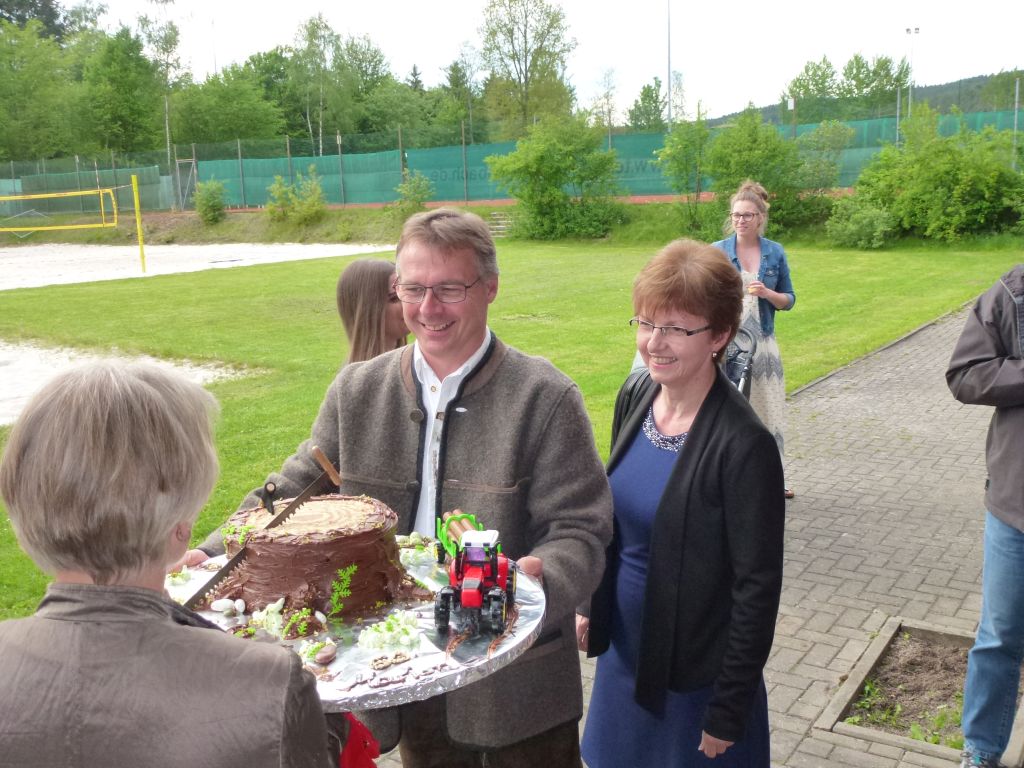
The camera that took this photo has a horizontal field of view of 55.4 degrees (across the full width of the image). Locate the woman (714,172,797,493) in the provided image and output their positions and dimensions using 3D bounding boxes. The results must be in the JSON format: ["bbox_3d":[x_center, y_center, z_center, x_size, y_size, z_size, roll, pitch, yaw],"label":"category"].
[{"bbox_3d":[1.349,-0.233,5.494,0.520,1.788,0.340,0,10,15],"label":"woman"}]

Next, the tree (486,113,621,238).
[{"bbox_3d":[1.291,-6.462,30.353,4.255,3.831,3.969,-3,10,0],"label":"tree"}]

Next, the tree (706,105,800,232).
[{"bbox_3d":[6.910,-6.059,27.931,2.803,3.641,2.628,-3,10,0],"label":"tree"}]

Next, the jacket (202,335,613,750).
[{"bbox_3d":[-0.120,0.260,1.599,0.580,0.690,0.430,2,11,25],"label":"jacket"}]

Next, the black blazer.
[{"bbox_3d":[0.306,0.241,1.679,0.280,0.590,0.430,-10,12,-37],"label":"black blazer"}]

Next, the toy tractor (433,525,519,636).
[{"bbox_3d":[-0.036,0.231,1.176,0.082,0.102,0.152,3,11,13],"label":"toy tractor"}]

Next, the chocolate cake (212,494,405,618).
[{"bbox_3d":[-0.267,0.216,1.298,0.238,0.087,0.238,-2,11,-12],"label":"chocolate cake"}]

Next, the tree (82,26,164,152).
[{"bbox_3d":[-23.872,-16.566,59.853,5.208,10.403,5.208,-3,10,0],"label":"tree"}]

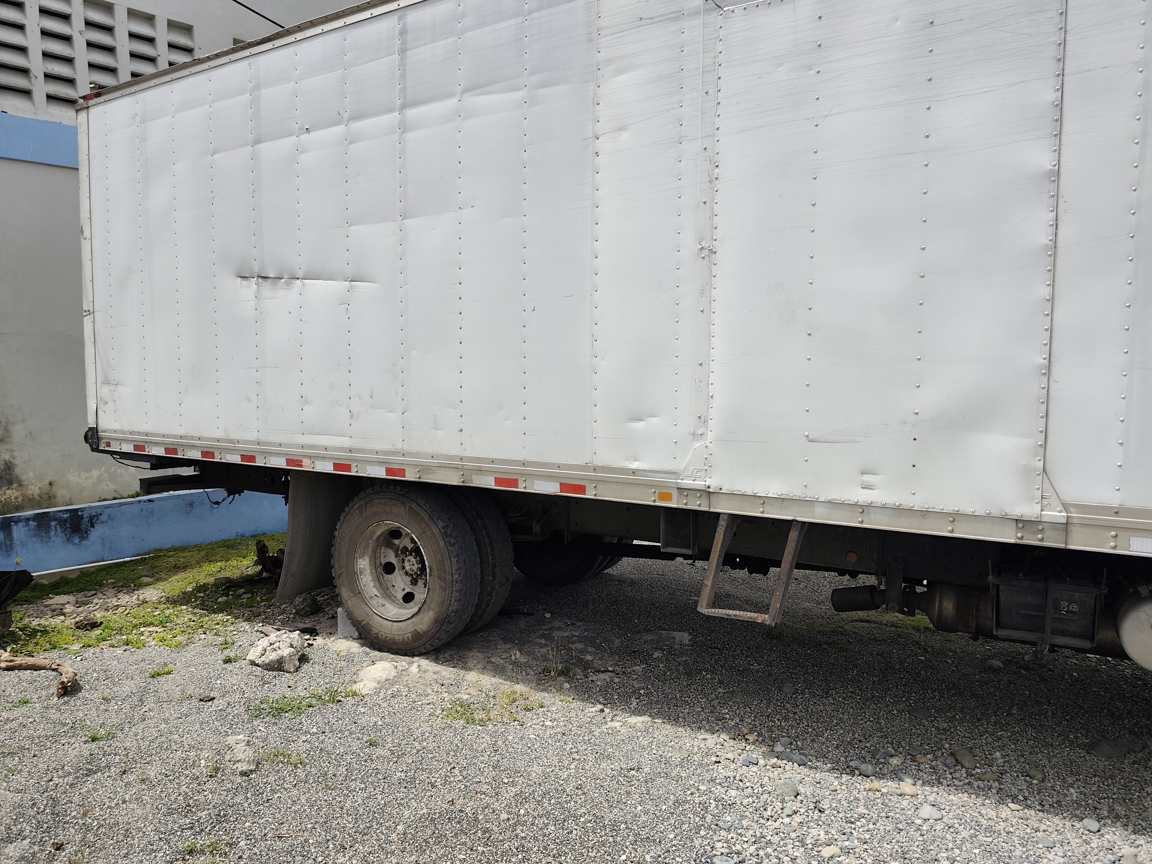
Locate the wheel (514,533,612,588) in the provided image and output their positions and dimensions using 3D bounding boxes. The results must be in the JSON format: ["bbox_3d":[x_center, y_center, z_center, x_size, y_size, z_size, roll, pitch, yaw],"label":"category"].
[{"bbox_3d":[-0.152,0.739,6.125,0.985,0.970,0.275,3,4,30],"label":"wheel"}]

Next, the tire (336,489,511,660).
[{"bbox_3d":[-0.950,0.812,4.753,0.985,0.970,0.614,3,4,30],"label":"tire"}]

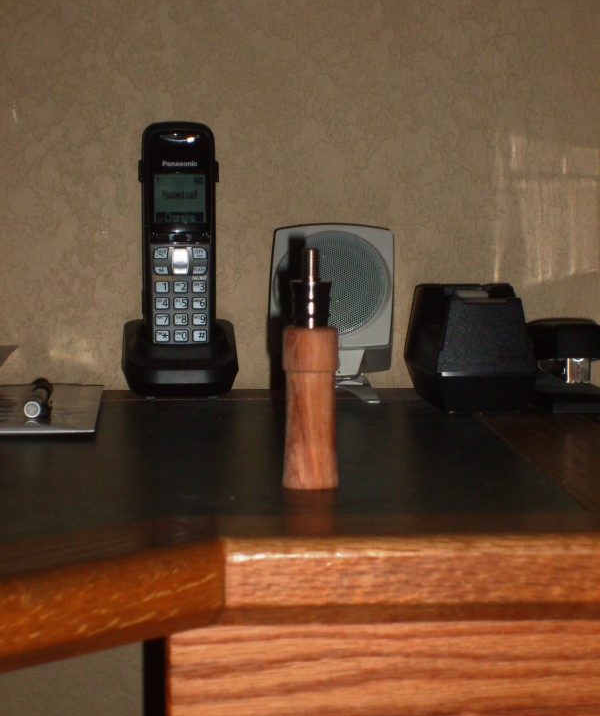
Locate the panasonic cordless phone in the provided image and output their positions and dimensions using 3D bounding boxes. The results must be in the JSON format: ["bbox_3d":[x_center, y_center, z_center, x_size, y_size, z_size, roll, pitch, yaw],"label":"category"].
[{"bbox_3d":[-0.081,-0.072,1.602,0.052,0.159,0.034,0,-5,-6],"label":"panasonic cordless phone"}]

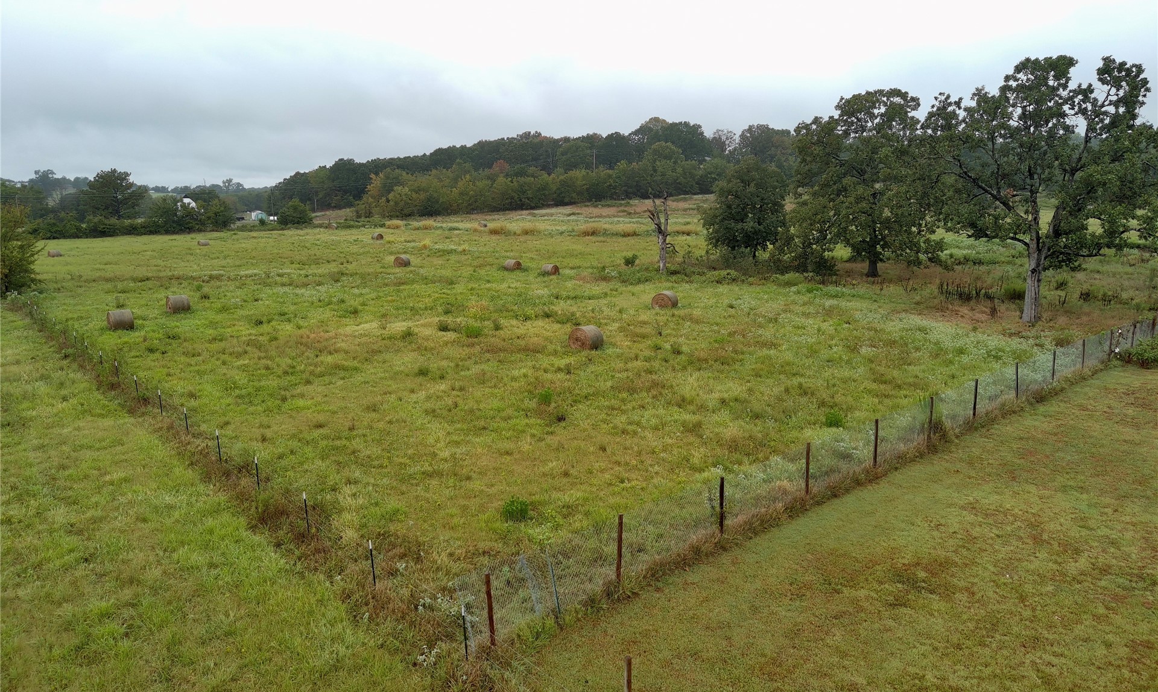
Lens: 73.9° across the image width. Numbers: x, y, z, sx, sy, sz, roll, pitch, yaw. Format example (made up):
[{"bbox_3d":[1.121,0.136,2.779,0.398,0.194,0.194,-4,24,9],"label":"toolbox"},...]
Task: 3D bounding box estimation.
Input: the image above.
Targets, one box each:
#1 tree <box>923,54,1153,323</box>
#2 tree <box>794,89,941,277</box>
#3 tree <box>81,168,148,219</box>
[{"bbox_3d":[25.036,-8.333,41.956,11.800,14.360,11.200,6,13,30],"label":"tree"},{"bbox_3d":[23.993,-13.354,63.968,11.800,15.240,11.200,3,12,20],"label":"tree"},{"bbox_3d":[-125.977,-40.015,208.451,16.000,15.410,15.000,-8,13,-30],"label":"tree"}]

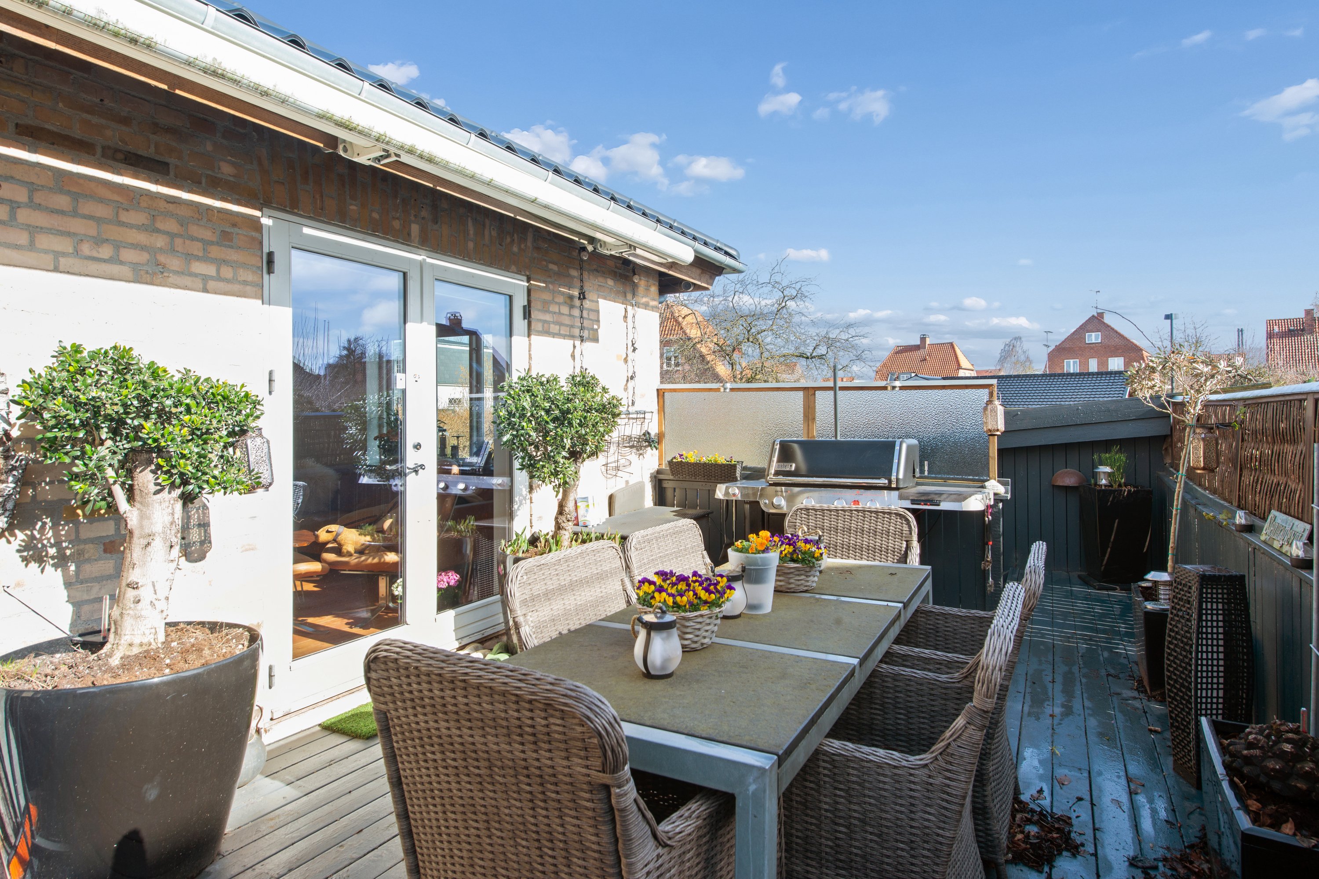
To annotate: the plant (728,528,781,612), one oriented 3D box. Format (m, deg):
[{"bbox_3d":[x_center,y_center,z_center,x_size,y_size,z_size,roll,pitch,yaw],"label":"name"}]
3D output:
[{"bbox_3d":[0.297,0.411,2.310,0.165,0.250,0.160,0,1,0],"label":"plant"}]

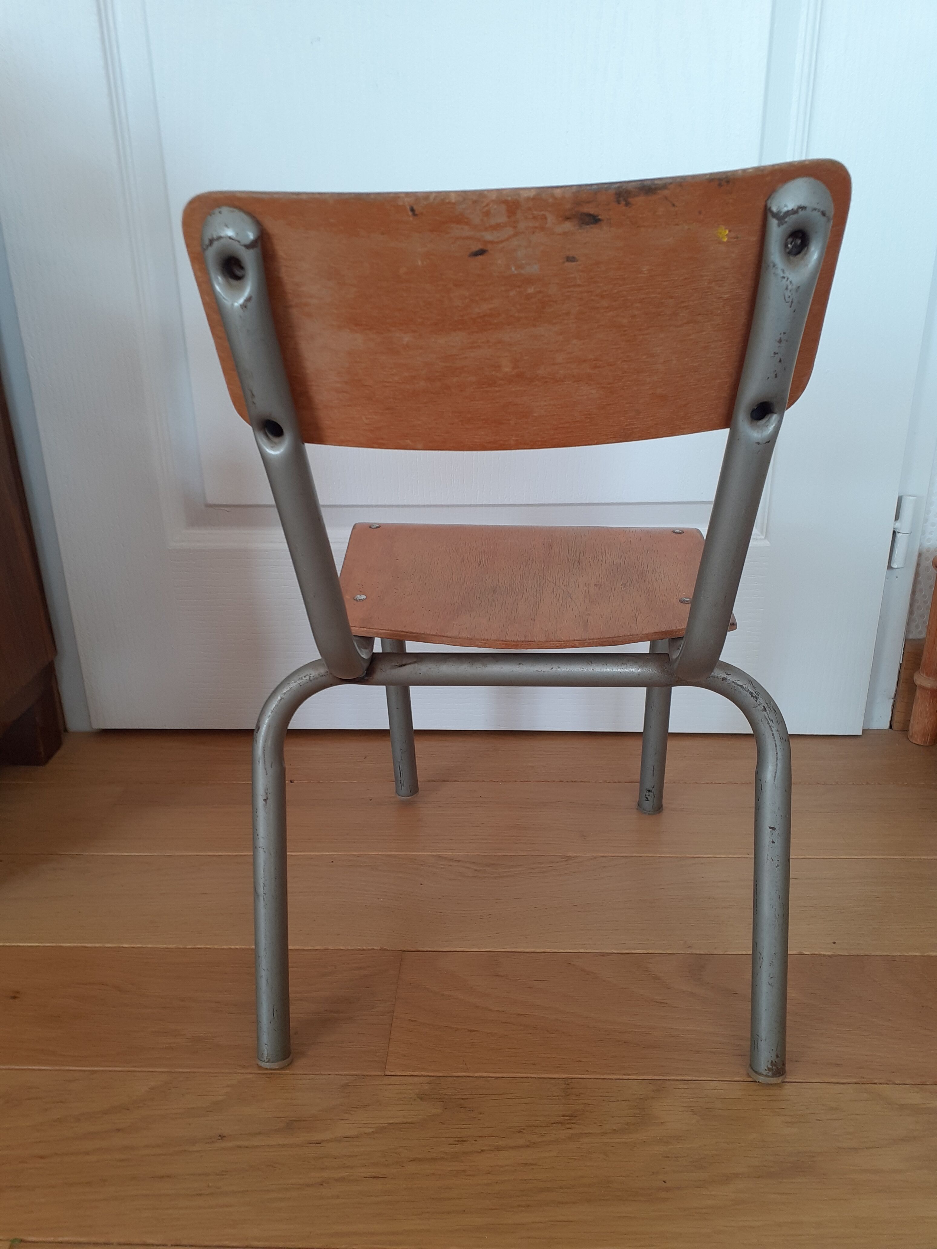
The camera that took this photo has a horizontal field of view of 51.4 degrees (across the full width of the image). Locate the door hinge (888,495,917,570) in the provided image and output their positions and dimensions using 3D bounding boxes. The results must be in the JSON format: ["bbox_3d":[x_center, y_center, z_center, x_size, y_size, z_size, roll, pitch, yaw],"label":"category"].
[{"bbox_3d":[0.431,-0.091,0.964,0.018,0.075,0.015,0,22,2],"label":"door hinge"}]

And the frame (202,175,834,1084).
[{"bbox_3d":[0.036,-0.003,0.662,0.355,0.523,0.413,1,22,5],"label":"frame"}]

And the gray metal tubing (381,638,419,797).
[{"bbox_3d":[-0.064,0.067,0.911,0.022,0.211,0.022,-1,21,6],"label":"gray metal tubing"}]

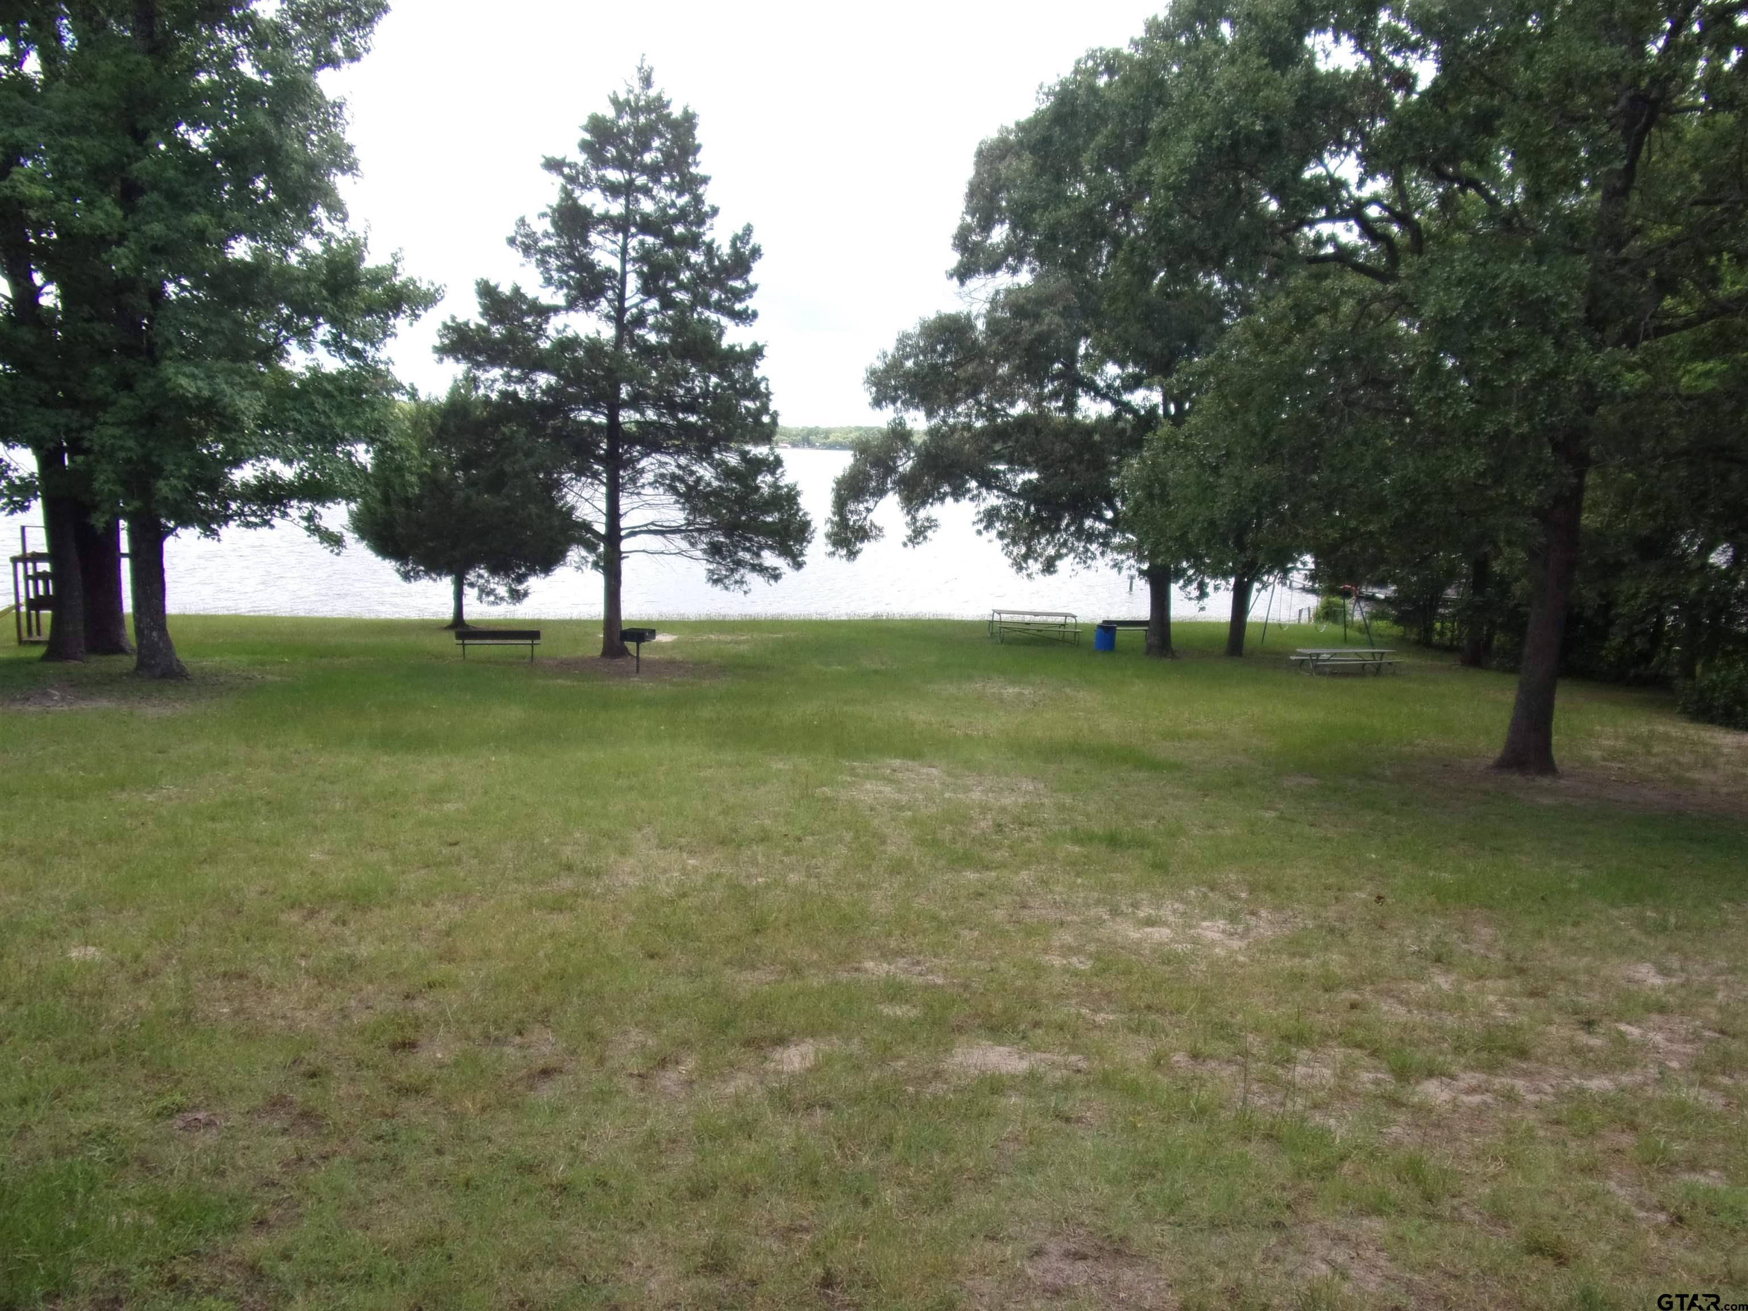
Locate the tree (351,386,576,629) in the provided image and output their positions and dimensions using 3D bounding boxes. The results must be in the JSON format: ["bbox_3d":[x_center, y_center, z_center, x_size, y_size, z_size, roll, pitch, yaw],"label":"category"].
[{"bbox_3d":[-12.371,-4.406,36.429,6.773,7.223,6.773,1,10,0],"label":"tree"}]

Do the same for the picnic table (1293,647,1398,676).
[{"bbox_3d":[12.500,0.121,32.070,2.440,0.760,1.500,0,10,-7],"label":"picnic table"}]

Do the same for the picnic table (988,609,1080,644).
[{"bbox_3d":[4.708,-0.800,35.591,2.440,0.770,1.520,-1,10,-10],"label":"picnic table"}]

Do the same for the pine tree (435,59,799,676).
[{"bbox_3d":[-6.407,-7.166,30.765,9.360,14.684,8.892,1,10,0],"label":"pine tree"}]

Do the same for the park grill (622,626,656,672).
[{"bbox_3d":[-5.777,-0.092,29.686,0.600,1.060,0.550,4,10,15],"label":"park grill"}]

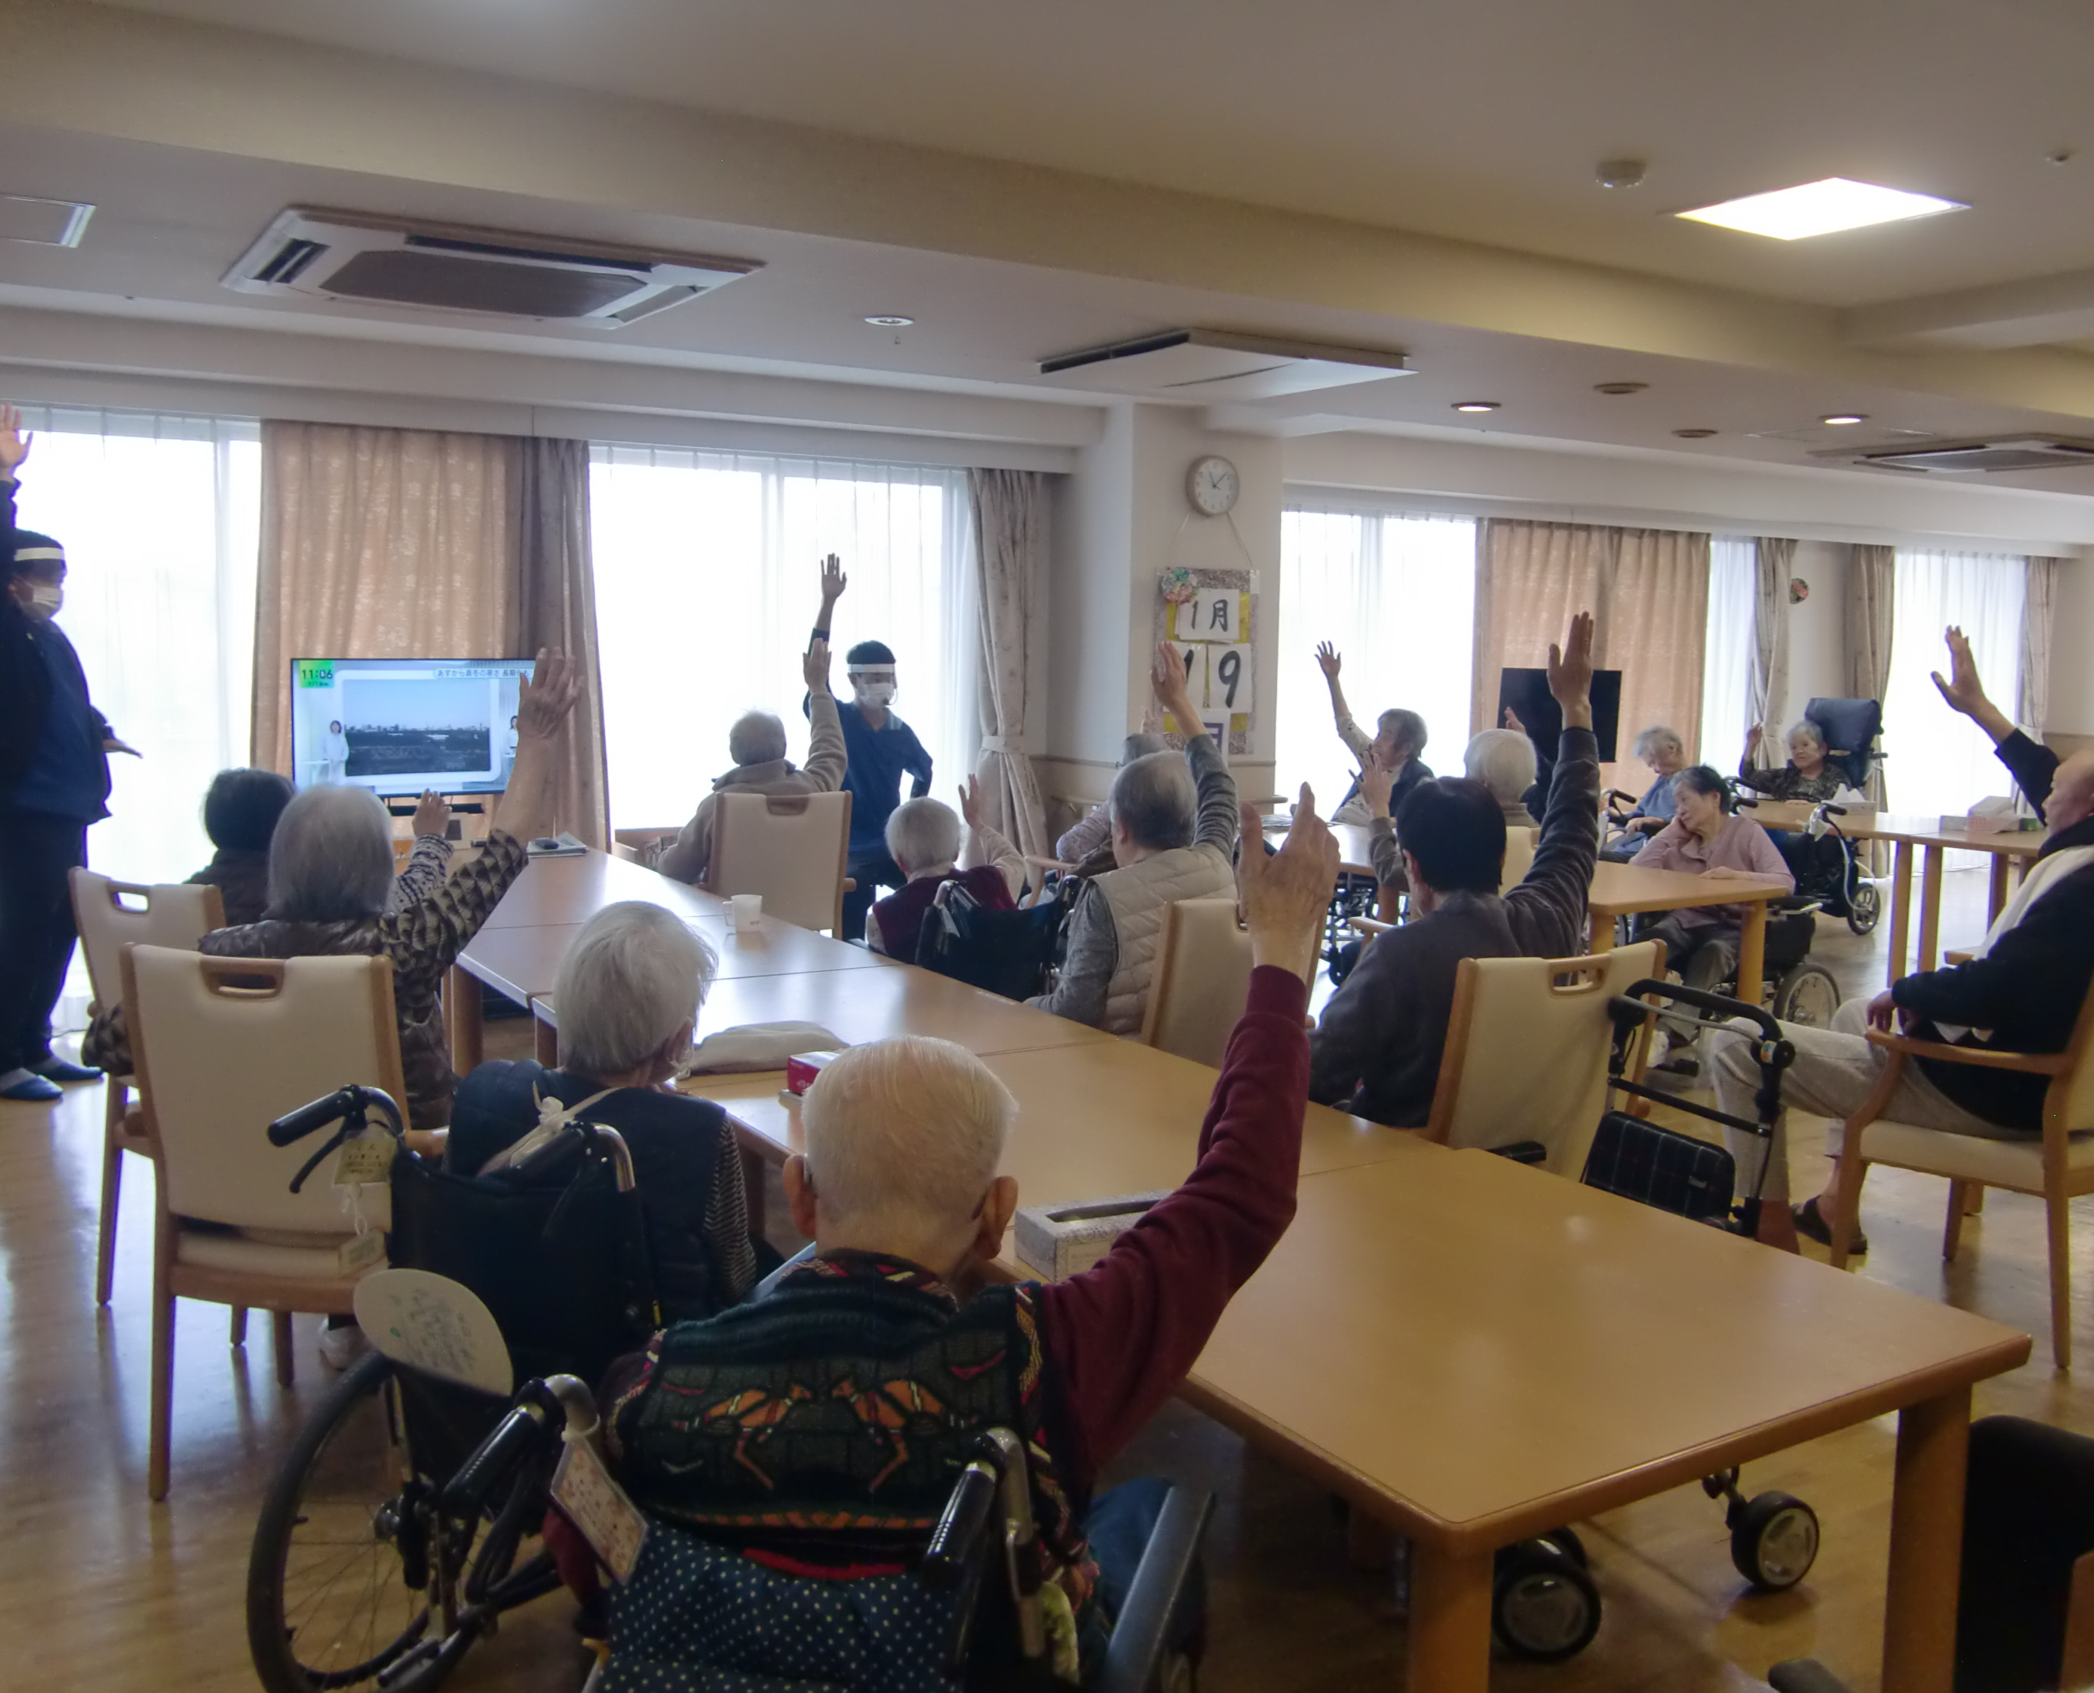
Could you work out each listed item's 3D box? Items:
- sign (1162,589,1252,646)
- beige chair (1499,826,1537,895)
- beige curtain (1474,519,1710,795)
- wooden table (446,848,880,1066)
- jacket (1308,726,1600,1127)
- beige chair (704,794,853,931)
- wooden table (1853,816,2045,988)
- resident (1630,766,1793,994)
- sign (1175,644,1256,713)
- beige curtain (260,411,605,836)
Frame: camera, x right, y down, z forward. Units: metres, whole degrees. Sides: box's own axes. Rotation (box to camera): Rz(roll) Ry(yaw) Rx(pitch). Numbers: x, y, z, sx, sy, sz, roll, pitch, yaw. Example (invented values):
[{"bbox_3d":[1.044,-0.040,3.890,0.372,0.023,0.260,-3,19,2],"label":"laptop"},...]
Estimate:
[{"bbox_3d":[0.739,-1.034,8.234,0.470,0.237,0.020,-3,8,-32],"label":"sign"},{"bbox_3d":[1.277,0.395,5.566,0.540,0.930,0.580,-3,8,-31],"label":"beige chair"},{"bbox_3d":[3.141,-0.747,10.479,1.920,2.120,0.140,-3,8,-32],"label":"beige curtain"},{"bbox_3d":[-1.446,0.516,5.308,0.900,0.710,2.650,-3,8,-32],"label":"wooden table"},{"bbox_3d":[0.770,0.211,3.340,0.620,0.870,0.430,-3,8,-32],"label":"jacket"},{"bbox_3d":[-0.934,0.267,6.350,0.550,0.930,0.580,-1,7,-12],"label":"beige chair"},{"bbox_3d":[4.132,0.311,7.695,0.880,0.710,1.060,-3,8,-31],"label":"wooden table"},{"bbox_3d":[2.351,0.248,6.473,0.740,1.000,0.550,-3,8,-32],"label":"resident"},{"bbox_3d":[0.742,-0.756,8.271,0.502,0.323,0.020,-3,8,-32],"label":"sign"},{"bbox_3d":[-2.369,-0.486,7.077,1.290,2.210,0.140,-3,8,-32],"label":"beige curtain"}]

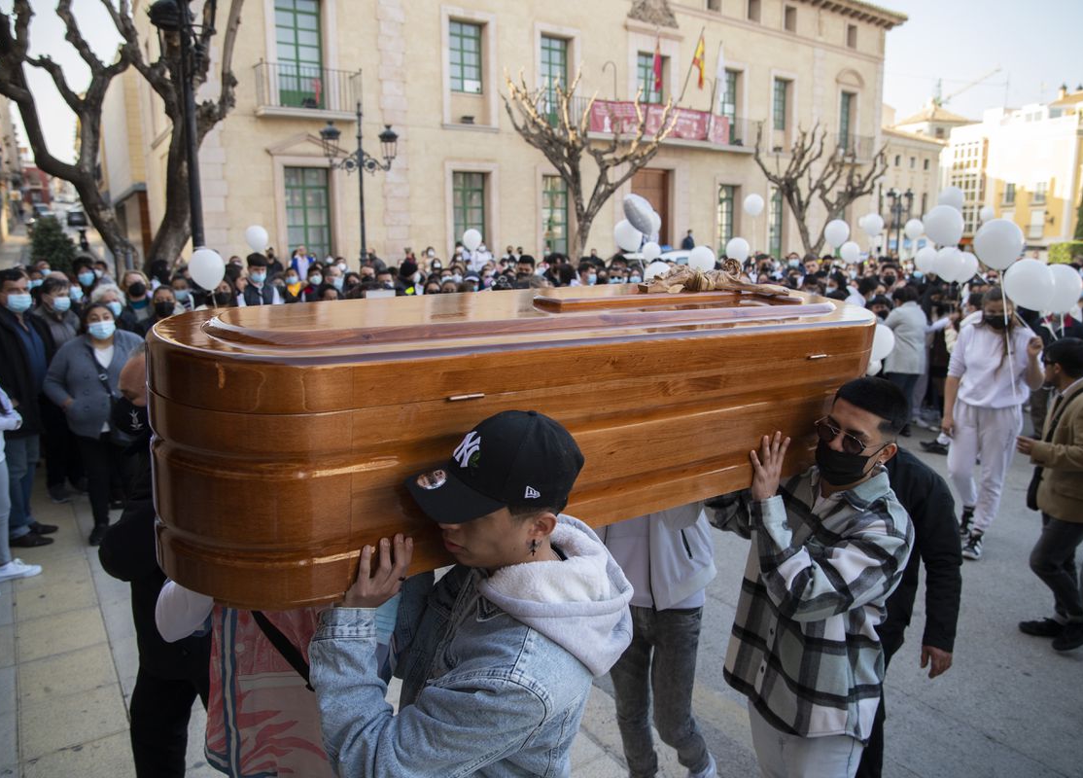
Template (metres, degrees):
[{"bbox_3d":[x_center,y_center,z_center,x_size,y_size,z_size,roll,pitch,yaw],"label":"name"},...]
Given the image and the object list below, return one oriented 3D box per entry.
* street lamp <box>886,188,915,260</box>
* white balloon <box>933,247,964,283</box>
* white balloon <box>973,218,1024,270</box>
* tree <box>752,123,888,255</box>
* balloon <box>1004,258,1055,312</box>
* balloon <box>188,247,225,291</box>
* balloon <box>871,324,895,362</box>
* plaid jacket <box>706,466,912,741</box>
[{"bbox_3d":[15.172,-6.396,33.191,1.480,4.460,0.470,-6,11,-27],"label":"street lamp"},{"bbox_3d":[3.783,-1.152,7.200,0.275,0.315,0.275,-1,10,0],"label":"white balloon"},{"bbox_3d":[2.651,-0.835,4.500,0.283,0.305,0.283,-1,10,0],"label":"white balloon"},{"bbox_3d":[7.604,-4.623,21.341,3.900,5.400,3.800,-8,12,-36],"label":"tree"},{"bbox_3d":[2.781,-0.600,4.427,0.285,0.315,0.285,-17,9,3],"label":"balloon"},{"bbox_3d":[-2.584,-0.926,5.999,0.285,0.320,0.285,-1,10,0],"label":"balloon"},{"bbox_3d":[2.591,-0.356,5.999,0.285,0.320,0.285,-1,10,0],"label":"balloon"},{"bbox_3d":[0.699,0.522,2.060,0.450,0.690,0.550,-7,12,-33],"label":"plaid jacket"}]

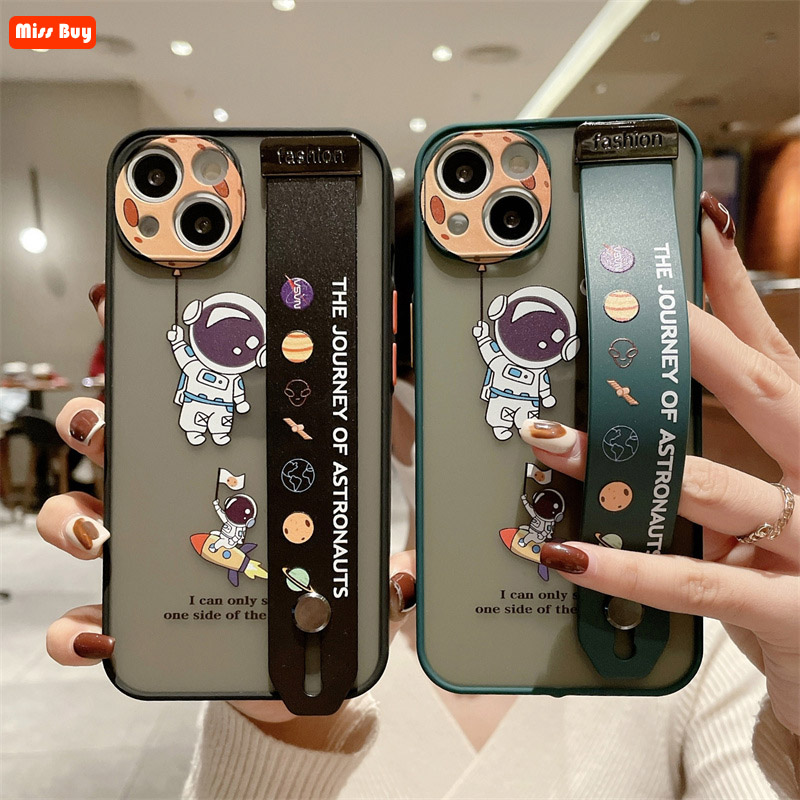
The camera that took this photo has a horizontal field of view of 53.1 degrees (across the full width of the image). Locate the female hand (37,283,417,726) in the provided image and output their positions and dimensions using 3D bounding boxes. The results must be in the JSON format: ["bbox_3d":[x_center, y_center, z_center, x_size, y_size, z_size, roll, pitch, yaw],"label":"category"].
[{"bbox_3d":[-0.051,0.031,0.238,0.108,0.130,0.065,0,0,0],"label":"female hand"}]

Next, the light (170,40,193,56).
[{"bbox_3d":[-1.411,-2.270,5.173,0.135,0.070,0.135,0,8,0],"label":"light"}]

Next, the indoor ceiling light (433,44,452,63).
[{"bbox_3d":[0.280,-2.287,5.287,0.130,0.070,0.130,0,8,0],"label":"indoor ceiling light"}]

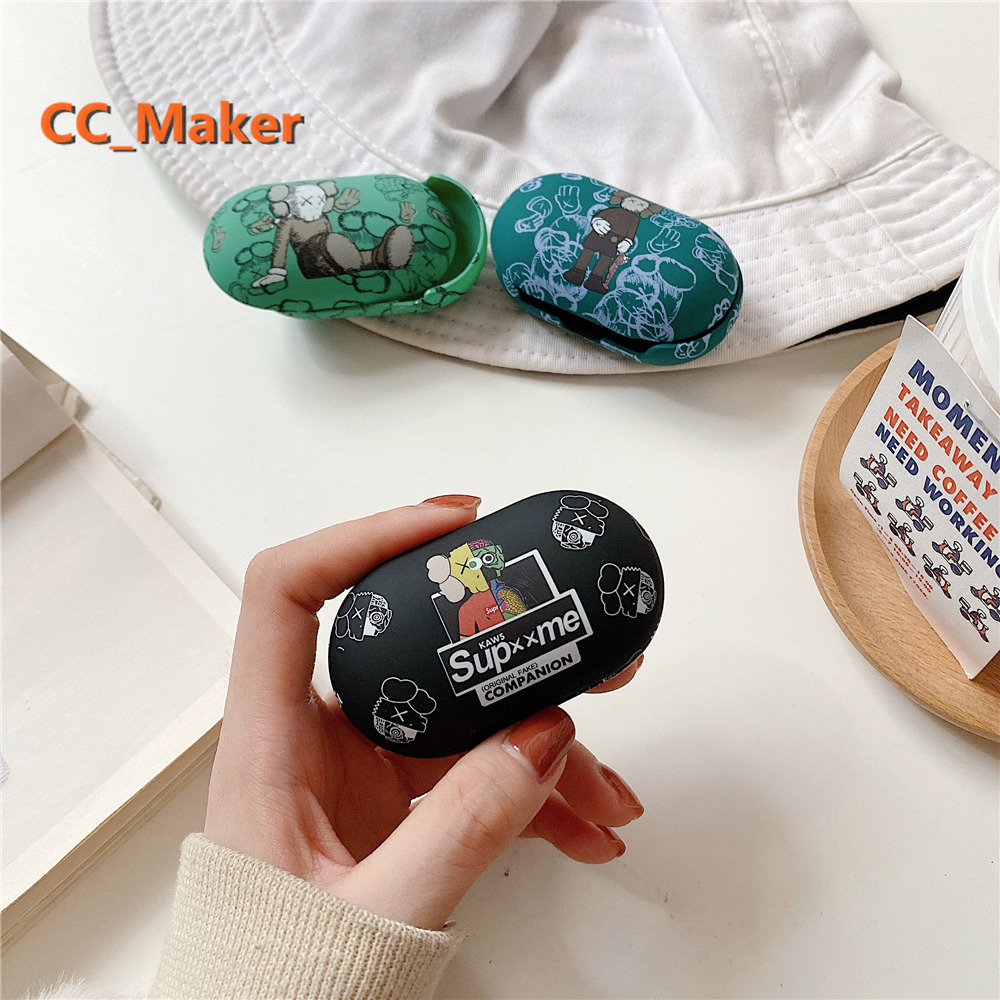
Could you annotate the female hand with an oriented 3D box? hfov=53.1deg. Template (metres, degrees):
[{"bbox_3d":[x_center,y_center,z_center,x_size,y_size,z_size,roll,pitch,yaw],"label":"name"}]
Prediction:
[{"bbox_3d":[-0.015,0.052,0.231,0.104,0.098,0.095,0,66,0],"label":"female hand"}]

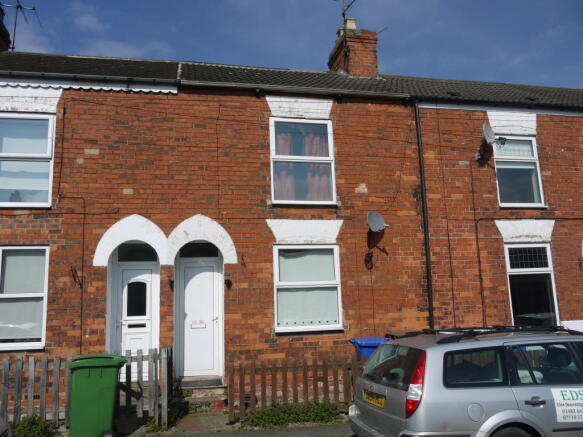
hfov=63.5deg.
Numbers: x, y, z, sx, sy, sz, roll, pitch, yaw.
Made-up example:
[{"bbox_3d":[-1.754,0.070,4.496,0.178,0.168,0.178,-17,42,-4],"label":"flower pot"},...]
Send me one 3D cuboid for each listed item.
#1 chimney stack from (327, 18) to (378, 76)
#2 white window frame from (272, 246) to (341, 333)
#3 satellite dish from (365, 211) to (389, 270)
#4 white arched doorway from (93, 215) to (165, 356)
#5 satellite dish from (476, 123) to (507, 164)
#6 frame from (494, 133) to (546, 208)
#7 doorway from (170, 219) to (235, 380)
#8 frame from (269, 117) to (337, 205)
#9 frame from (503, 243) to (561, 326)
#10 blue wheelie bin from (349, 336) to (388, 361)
[{"bbox_3d":[1.673,-4.247,12.623,0.844,1.925,1.400,0,-9,-11],"label":"chimney stack"},{"bbox_3d":[0.298,1.199,8.191,1.193,1.483,0.100,0,-9,-11],"label":"white window frame"},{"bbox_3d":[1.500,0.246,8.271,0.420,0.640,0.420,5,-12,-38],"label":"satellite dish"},{"bbox_3d":[-2.600,1.278,7.667,1.150,2.694,0.300,0,-9,-11],"label":"white arched doorway"},{"bbox_3d":[3.820,-1.494,9.029,0.420,0.620,0.420,5,-12,-38],"label":"satellite dish"},{"bbox_3d":[4.527,-0.945,9.400,1.016,1.483,0.100,0,-9,-11],"label":"frame"},{"bbox_3d":[-1.476,1.296,7.890,1.142,2.729,0.300,0,-9,-11],"label":"doorway"},{"bbox_3d":[0.215,-1.047,8.549,1.188,1.607,0.100,0,-9,-11],"label":"frame"},{"bbox_3d":[4.616,1.288,9.044,1.021,1.633,0.100,0,-9,-11],"label":"frame"},{"bbox_3d":[1.307,2.472,7.654,0.730,1.070,0.580,0,-9,-11],"label":"blue wheelie bin"}]

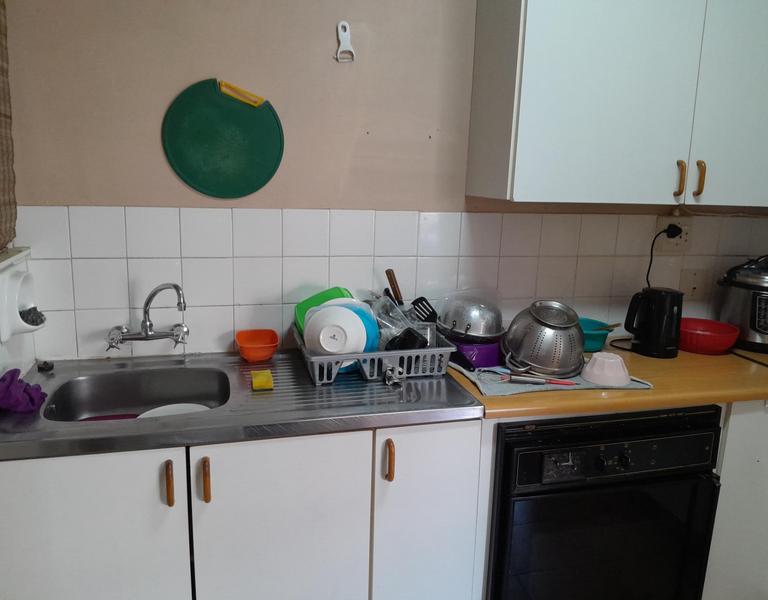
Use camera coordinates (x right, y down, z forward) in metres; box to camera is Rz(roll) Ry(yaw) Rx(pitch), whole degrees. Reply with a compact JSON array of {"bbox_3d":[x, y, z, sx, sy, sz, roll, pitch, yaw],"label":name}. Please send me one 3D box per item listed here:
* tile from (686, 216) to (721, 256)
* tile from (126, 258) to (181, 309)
[{"bbox_3d":[1.228,-0.246,2.317,0.150,0.150,0.010,-1,11,-14],"label":"tile"},{"bbox_3d":[-0.686,-0.051,1.810,0.149,0.148,0.008,-1,11,-15],"label":"tile"}]

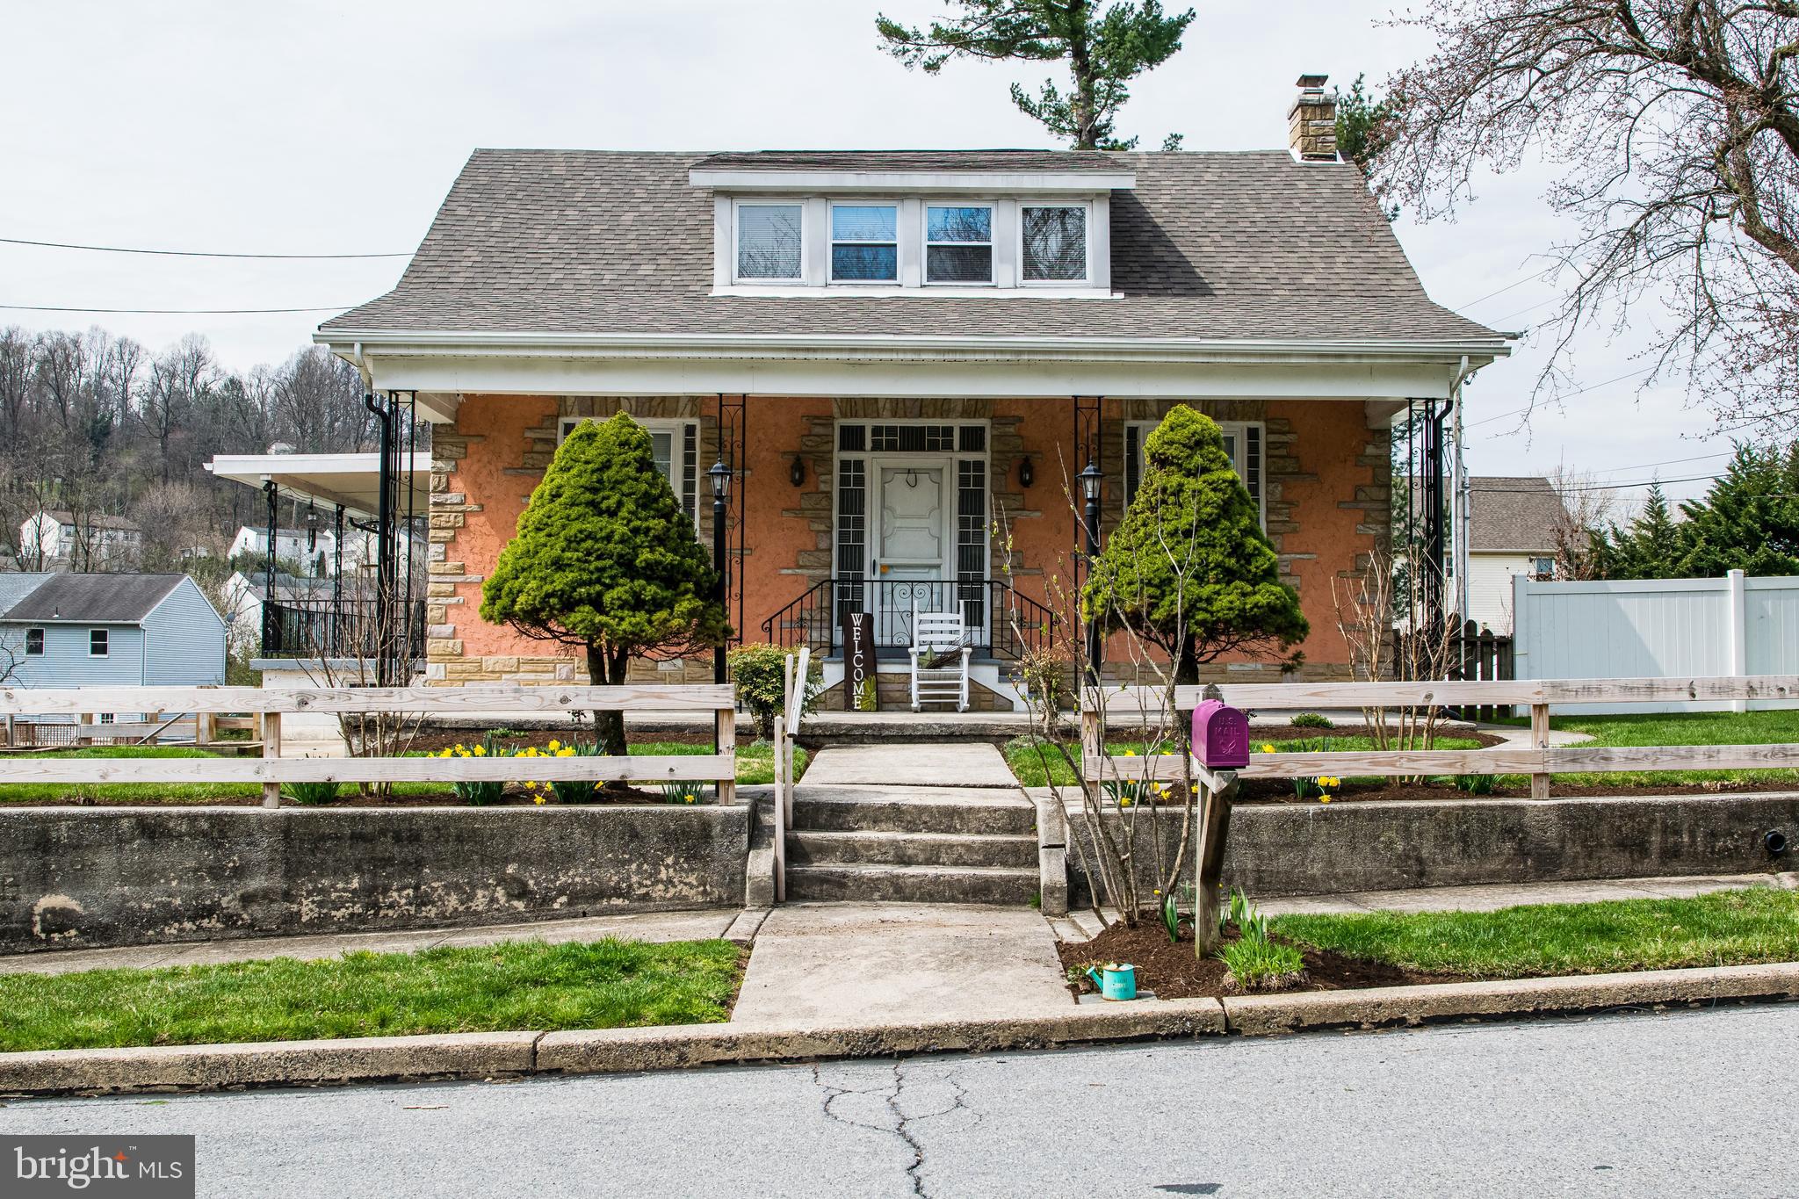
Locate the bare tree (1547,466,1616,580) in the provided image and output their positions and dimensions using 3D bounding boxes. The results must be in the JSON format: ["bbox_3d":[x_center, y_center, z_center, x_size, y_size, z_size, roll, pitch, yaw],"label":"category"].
[{"bbox_3d":[14.385,-0.443,38.000,1.900,4.754,1.900,0,-2,-1],"label":"bare tree"}]

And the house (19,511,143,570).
[{"bbox_3d":[-119.515,-8.965,262.967,9.131,7.199,13.128,-1,-3,30],"label":"house"}]

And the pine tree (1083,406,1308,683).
[{"bbox_3d":[1.760,-0.025,10.700,1.340,2.256,1.340,0,-2,-1],"label":"pine tree"}]

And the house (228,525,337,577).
[{"bbox_3d":[-79.472,-6.006,231.566,6.217,6.174,11.672,-1,-3,35],"label":"house"}]

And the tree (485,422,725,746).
[{"bbox_3d":[-1.743,0.012,10.650,1.470,2.220,1.470,0,-2,-1],"label":"tree"}]

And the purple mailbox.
[{"bbox_3d":[1.424,0.601,8.045,0.184,0.257,0.490,0,0,-1],"label":"purple mailbox"}]

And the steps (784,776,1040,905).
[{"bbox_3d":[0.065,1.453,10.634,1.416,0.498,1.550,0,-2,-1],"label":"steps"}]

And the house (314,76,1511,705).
[{"bbox_3d":[0.047,-2.701,22.564,11.483,8.077,10.600,0,-2,-1],"label":"house"}]

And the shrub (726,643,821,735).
[{"bbox_3d":[-1.051,0.770,15.200,0.790,0.803,0.760,0,-2,-1],"label":"shrub"}]

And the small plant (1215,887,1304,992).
[{"bbox_3d":[1.630,1.519,8.100,0.400,0.405,0.400,0,-2,-1],"label":"small plant"}]

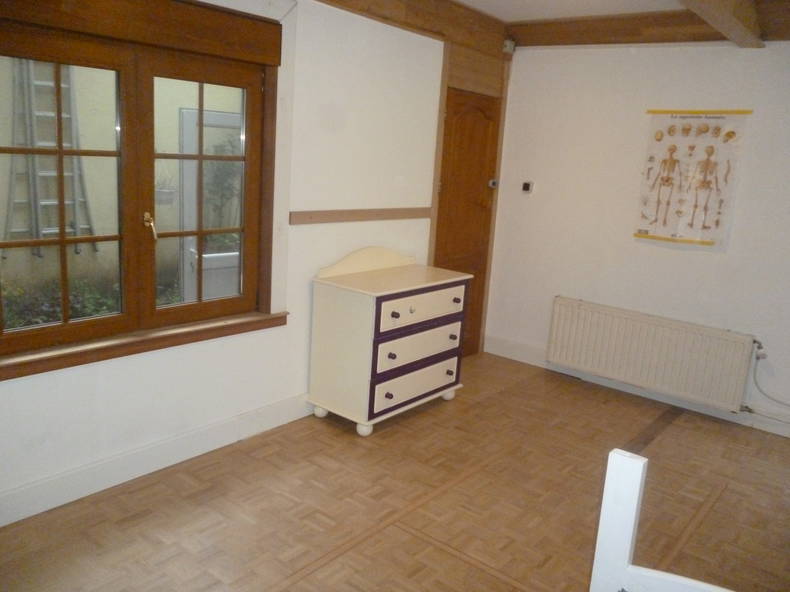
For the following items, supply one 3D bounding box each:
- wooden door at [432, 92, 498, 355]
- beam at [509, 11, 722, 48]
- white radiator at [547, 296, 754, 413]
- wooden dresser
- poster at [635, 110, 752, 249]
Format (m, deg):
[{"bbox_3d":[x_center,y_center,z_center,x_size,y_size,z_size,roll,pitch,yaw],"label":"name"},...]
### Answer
[{"bbox_3d":[0.507,-0.473,4.826,0.040,2.040,0.731,13,16,38],"label":"wooden door"},{"bbox_3d":[1.452,-1.810,4.361,1.539,0.171,0.080,13,16,38],"label":"beam"},{"bbox_3d":[1.726,0.369,4.466,1.348,0.504,0.085,13,16,38],"label":"white radiator"},{"bbox_3d":[-0.004,0.222,3.956,0.479,1.000,0.980,13,16,38],"label":"wooden dresser"},{"bbox_3d":[1.915,-0.764,4.187,0.639,0.860,0.015,13,16,38],"label":"poster"}]

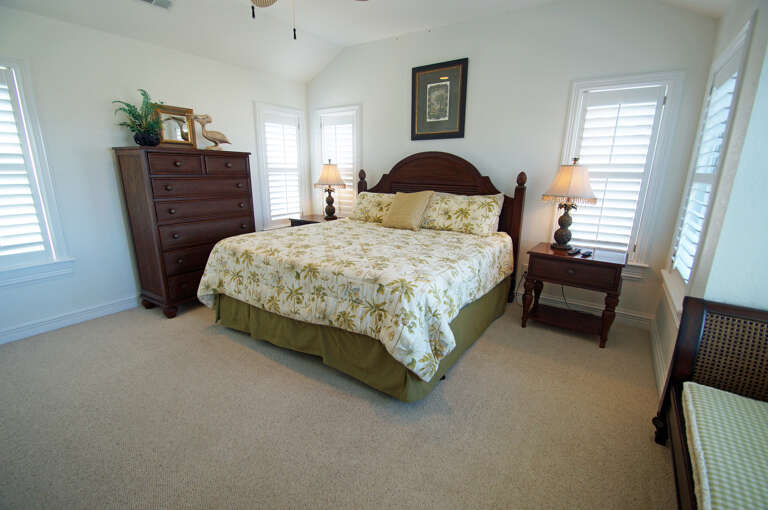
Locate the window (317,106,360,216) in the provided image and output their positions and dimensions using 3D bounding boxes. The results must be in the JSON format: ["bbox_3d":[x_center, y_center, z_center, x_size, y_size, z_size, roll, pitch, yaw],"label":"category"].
[{"bbox_3d":[-0.630,-1.185,4.385,0.785,1.597,0.106,10,18,32],"label":"window"}]

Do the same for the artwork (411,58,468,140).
[{"bbox_3d":[0.590,-1.687,3.524,0.645,0.785,0.035,9,16,31],"label":"artwork"}]

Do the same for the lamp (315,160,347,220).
[{"bbox_3d":[-0.723,-0.871,4.303,0.340,0.790,0.340,9,16,31],"label":"lamp"}]

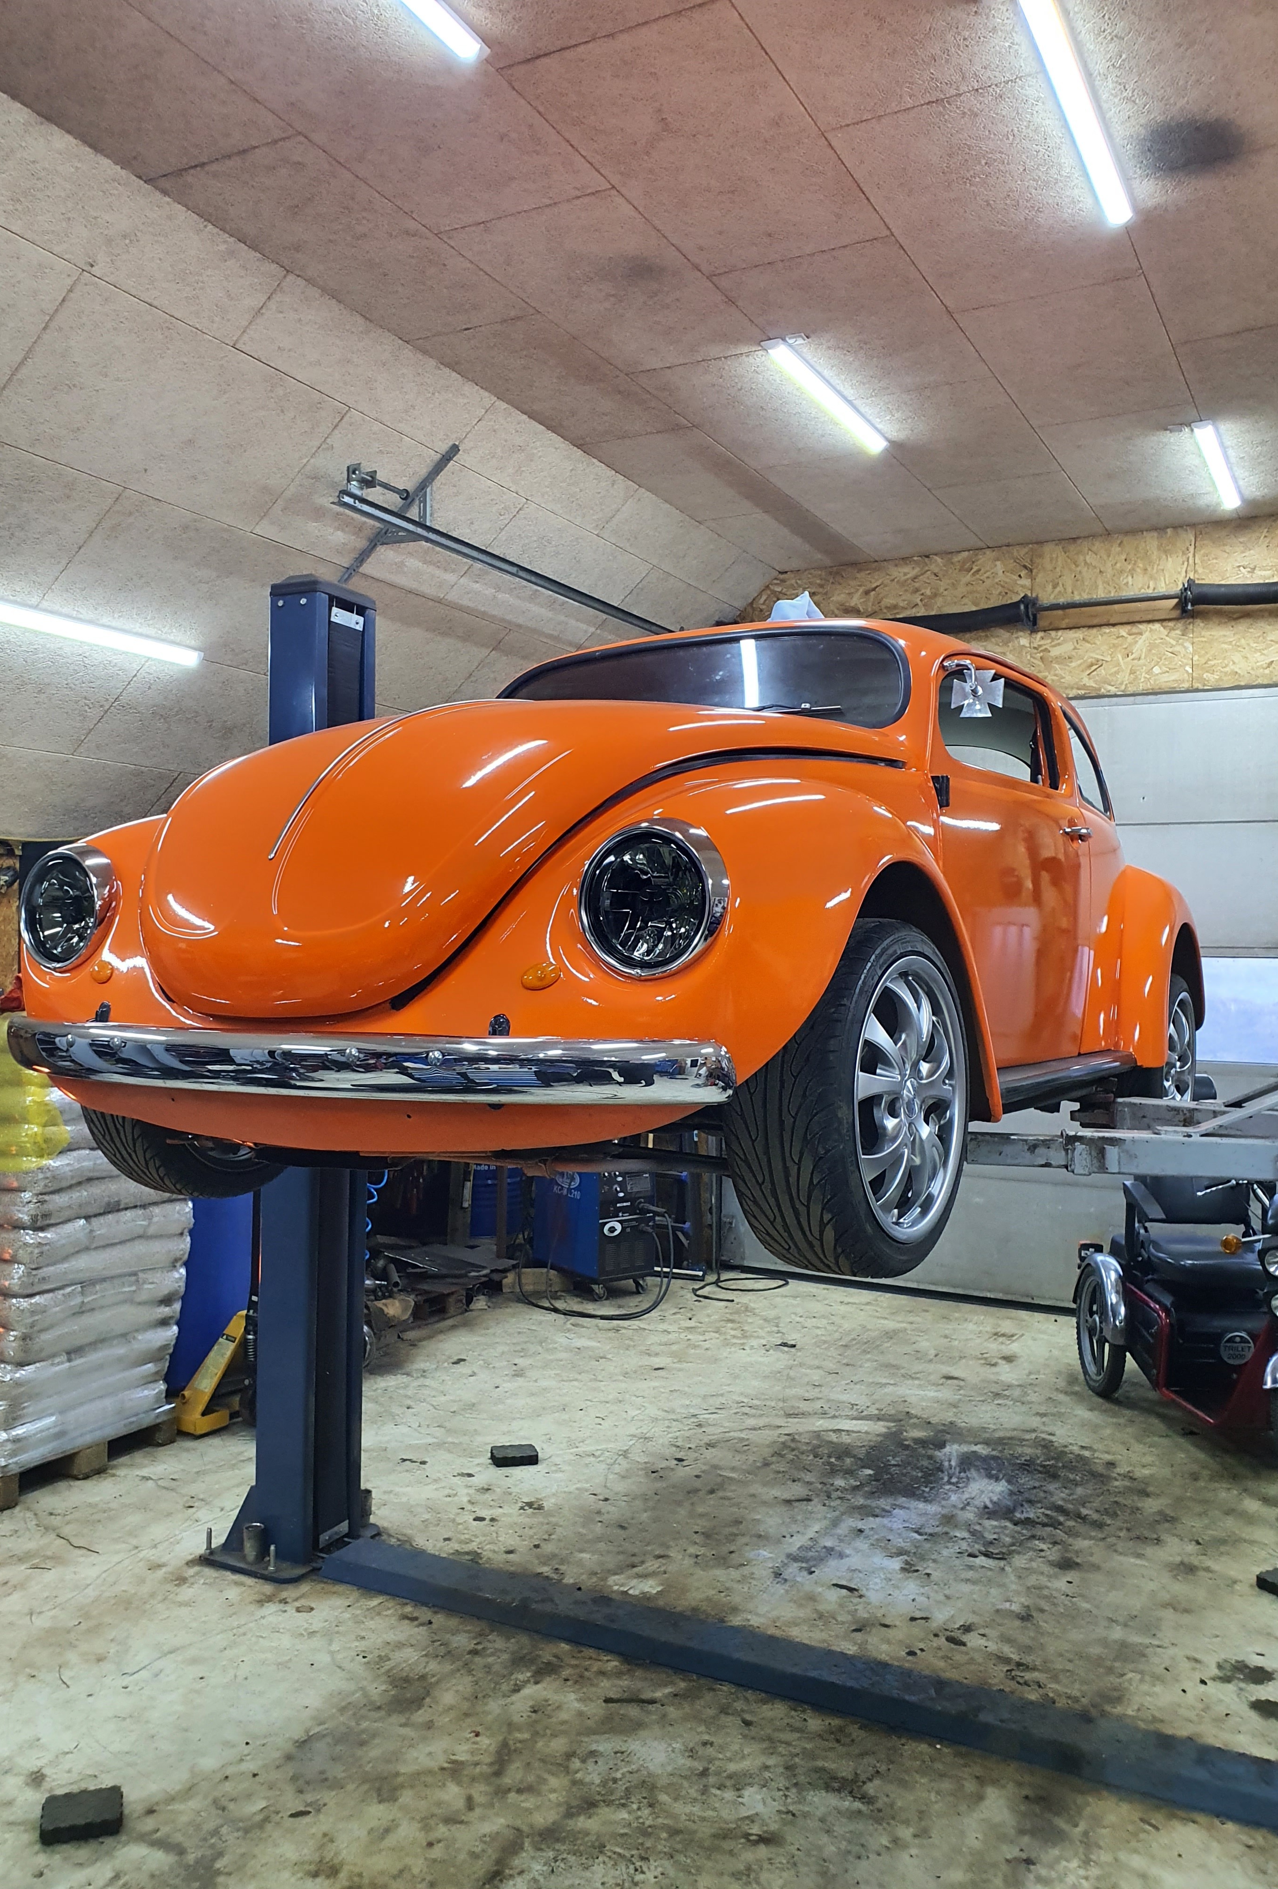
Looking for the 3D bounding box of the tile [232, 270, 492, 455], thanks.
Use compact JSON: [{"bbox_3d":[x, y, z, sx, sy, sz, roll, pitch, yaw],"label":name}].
[{"bbox_3d":[-0.942,-2.043,5.053,0.308,0.040,1.180,-44,-19,21],"label":"tile"}]

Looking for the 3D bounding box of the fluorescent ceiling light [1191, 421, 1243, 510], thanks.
[{"bbox_3d":[2.499,-2.034,6.106,0.075,0.060,1.170,1,0,28],"label":"fluorescent ceiling light"}]

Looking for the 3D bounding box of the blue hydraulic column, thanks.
[{"bbox_3d":[-1.037,0.360,4.384,0.370,2.980,0.445,1,1,28],"label":"blue hydraulic column"}]

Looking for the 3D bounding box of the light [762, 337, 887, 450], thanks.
[{"bbox_3d":[0.745,-2.081,5.482,0.085,0.055,1.200,1,1,28],"label":"light"}]

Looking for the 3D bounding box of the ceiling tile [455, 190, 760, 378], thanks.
[{"bbox_3d":[-0.047,-2.133,4.615,0.609,0.040,1.193,1,1,28],"label":"ceiling tile"}]

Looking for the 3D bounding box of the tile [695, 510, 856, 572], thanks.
[{"bbox_3d":[0.807,-2.116,7.436,0.560,0.025,1.050,1,0,28],"label":"tile"}]

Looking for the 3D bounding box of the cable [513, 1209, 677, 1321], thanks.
[{"bbox_3d":[-0.222,1.620,7.300,0.800,0.500,0.500,1,0,0],"label":"cable"}]

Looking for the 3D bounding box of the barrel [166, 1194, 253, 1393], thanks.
[{"bbox_3d":[-1.908,1.251,5.873,0.580,0.930,0.580,1,1,28],"label":"barrel"}]

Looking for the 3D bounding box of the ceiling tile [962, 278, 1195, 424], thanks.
[{"bbox_3d":[1.589,-2.114,5.094,0.609,0.040,1.193,1,1,28],"label":"ceiling tile"}]

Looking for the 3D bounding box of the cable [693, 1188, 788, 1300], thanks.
[{"bbox_3d":[0.550,1.620,7.750,0.500,0.500,0.500,1,0,0],"label":"cable"}]

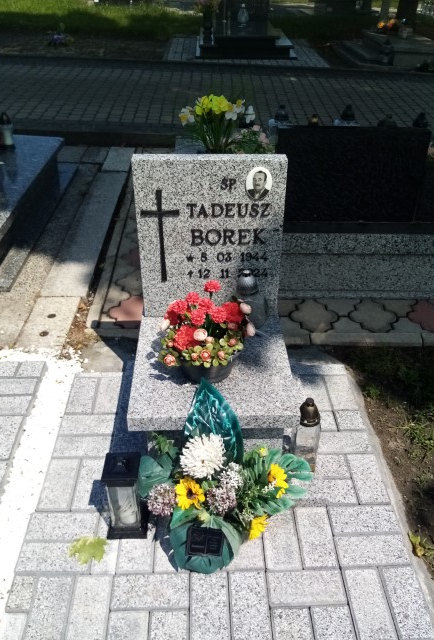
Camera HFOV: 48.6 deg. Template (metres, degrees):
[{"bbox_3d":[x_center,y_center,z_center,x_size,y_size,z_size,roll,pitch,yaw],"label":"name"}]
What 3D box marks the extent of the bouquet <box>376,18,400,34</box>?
[{"bbox_3d":[2.554,-4.396,7.200,0.350,0.220,0.280,0,38,-2],"label":"bouquet"}]

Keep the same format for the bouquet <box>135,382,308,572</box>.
[{"bbox_3d":[0.029,0.439,1.355,0.490,0.440,0.340,0,38,-2],"label":"bouquet"}]

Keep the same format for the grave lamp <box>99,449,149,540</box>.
[{"bbox_3d":[-0.265,0.508,1.400,0.116,0.287,0.112,0,38,-2],"label":"grave lamp"}]

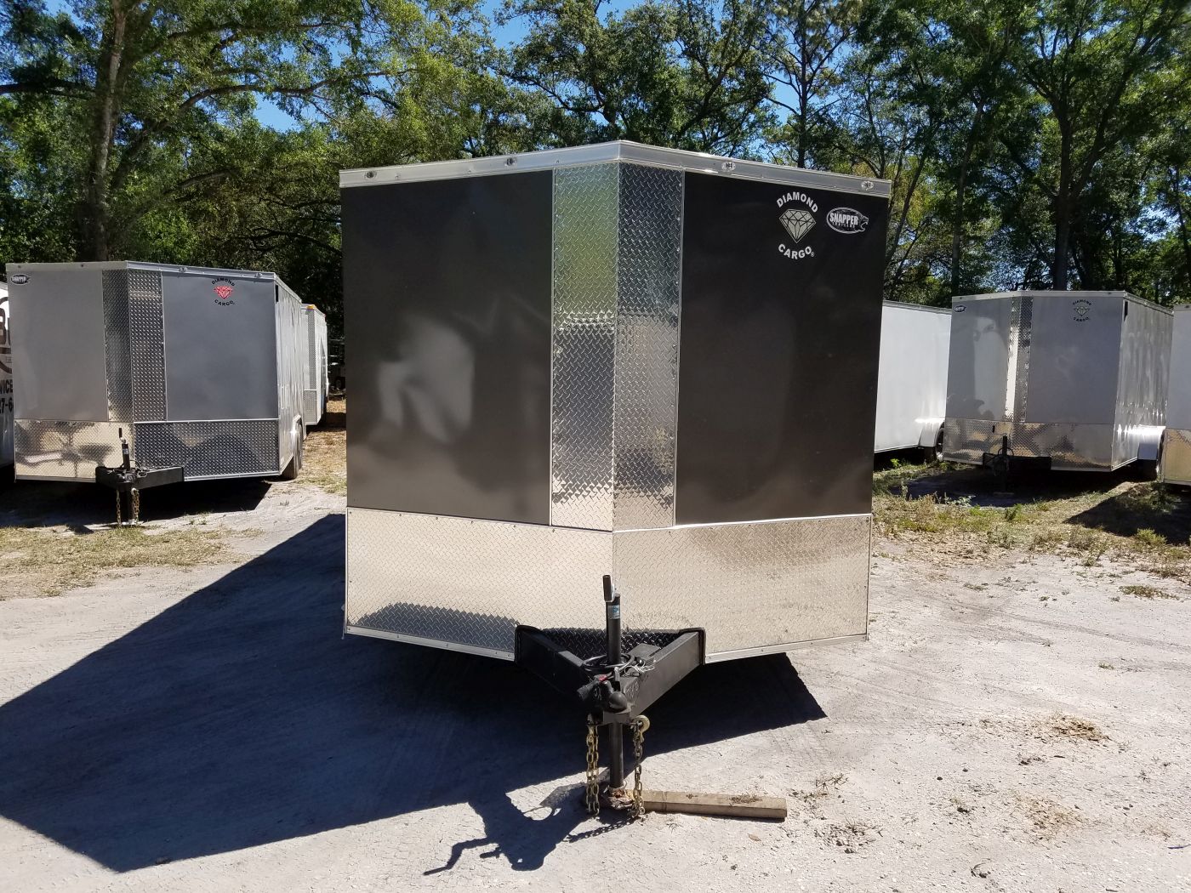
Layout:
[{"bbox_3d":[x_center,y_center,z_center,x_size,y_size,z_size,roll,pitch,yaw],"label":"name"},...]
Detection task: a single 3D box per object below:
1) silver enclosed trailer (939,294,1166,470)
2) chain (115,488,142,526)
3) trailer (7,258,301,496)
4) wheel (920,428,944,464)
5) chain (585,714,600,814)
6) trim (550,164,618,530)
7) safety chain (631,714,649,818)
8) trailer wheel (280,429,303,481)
[{"bbox_3d":[7.059,-0.905,13.601,2.320,2.530,5.967,5,7,39],"label":"silver enclosed trailer"},{"bbox_3d":[-4.396,0.574,8.420,0.225,0.360,0.085,-1,5,-14],"label":"chain"},{"bbox_3d":[-5.181,-0.782,11.153,2.590,2.513,6.233,-1,5,-14],"label":"trailer"},{"bbox_3d":[5.720,-0.010,15.120,0.210,0.690,0.690,5,7,40],"label":"wheel"},{"bbox_3d":[-0.012,1.133,3.180,0.053,0.362,0.055,1,5,0],"label":"chain"},{"bbox_3d":[-0.051,-0.396,3.737,0.306,1.526,0.025,3,6,26],"label":"trim"},{"bbox_3d":[0.159,1.141,3.180,0.063,0.385,0.060,1,5,0],"label":"safety chain"},{"bbox_3d":[-4.201,0.098,12.337,0.210,0.690,0.690,-1,5,-14],"label":"trailer wheel"}]

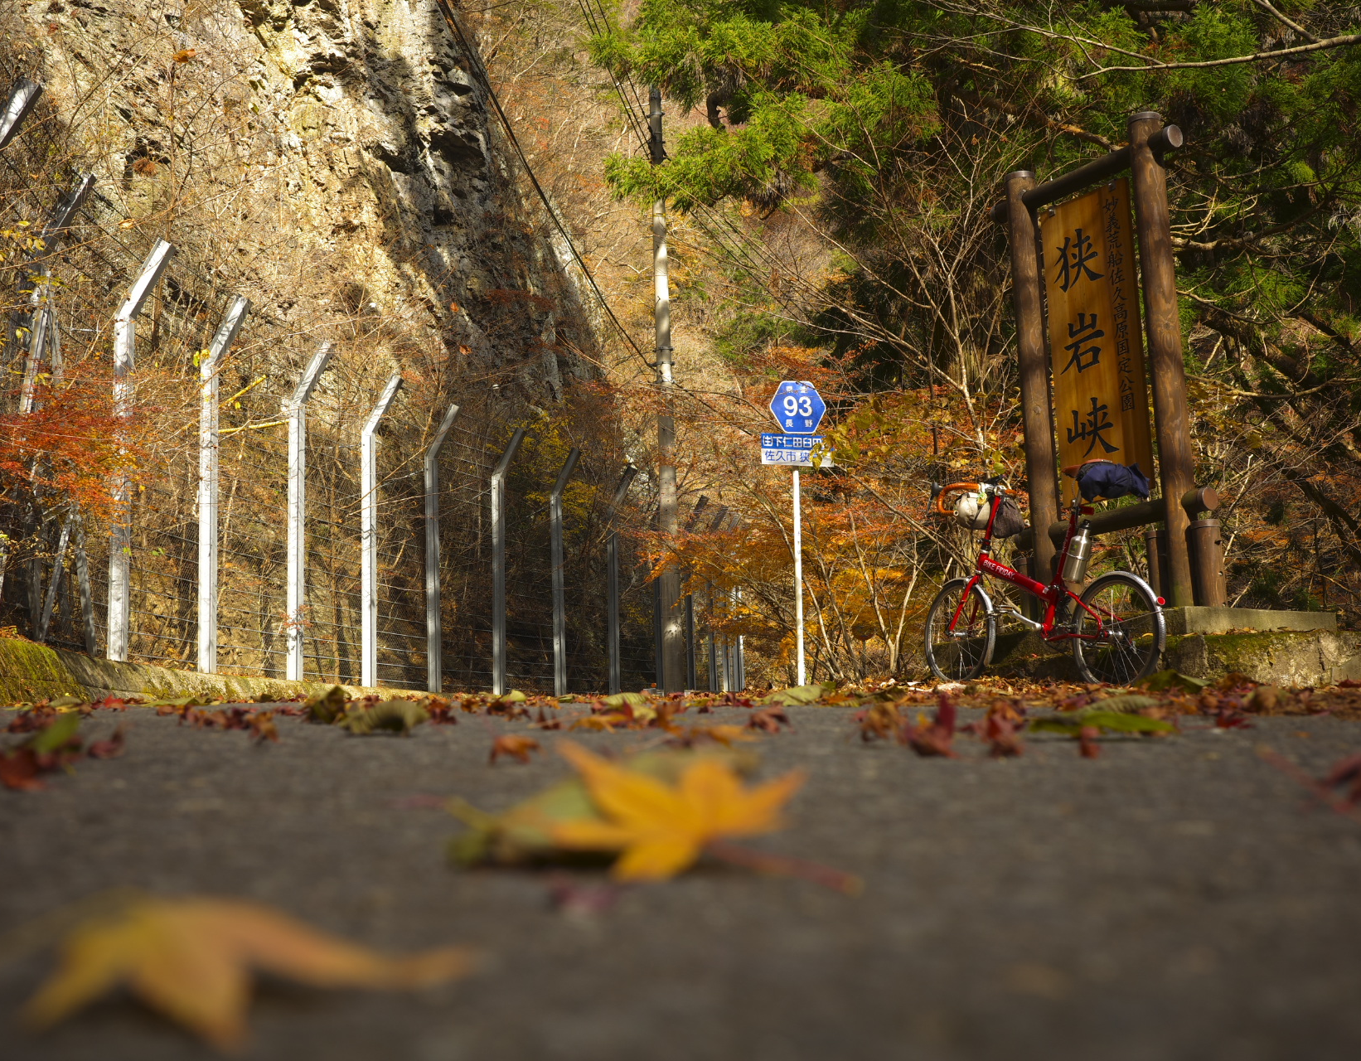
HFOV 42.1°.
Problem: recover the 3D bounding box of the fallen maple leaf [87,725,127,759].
[{"bbox_3d":[-0.566,0.209,1.744,0.039,0.030,0.036,-2,-8,0],"label":"fallen maple leaf"}]

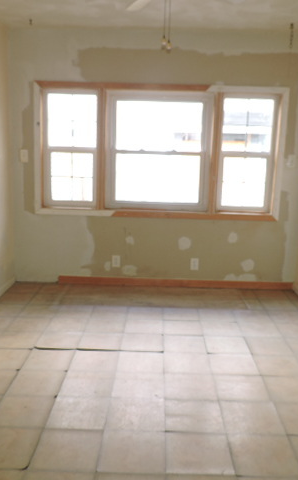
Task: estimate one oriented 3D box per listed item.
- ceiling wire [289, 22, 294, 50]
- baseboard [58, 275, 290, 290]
[{"bbox_3d":[1.226,-1.750,3.820,0.022,0.212,0.022,1,11,2],"label":"ceiling wire"},{"bbox_3d":[0.256,0.435,4.460,2.355,0.083,0.017,1,11,2],"label":"baseboard"}]

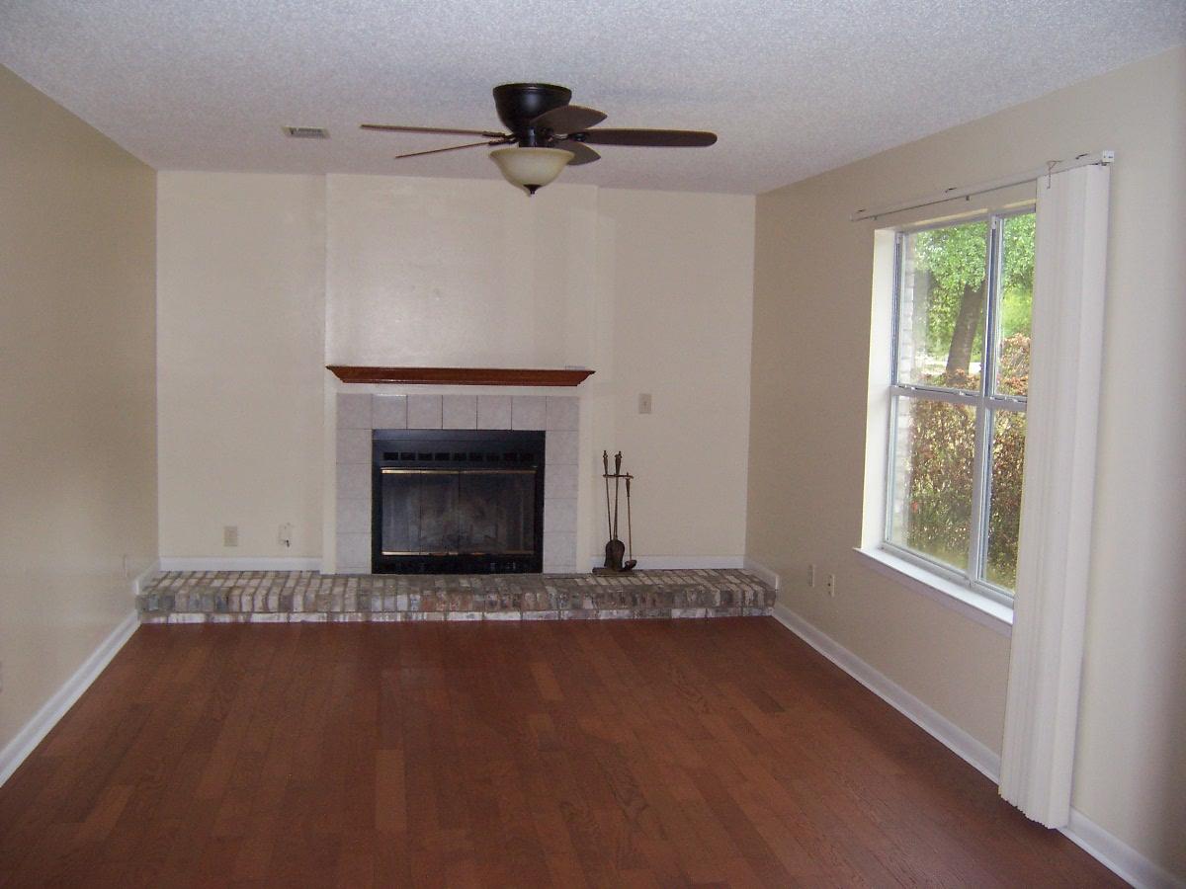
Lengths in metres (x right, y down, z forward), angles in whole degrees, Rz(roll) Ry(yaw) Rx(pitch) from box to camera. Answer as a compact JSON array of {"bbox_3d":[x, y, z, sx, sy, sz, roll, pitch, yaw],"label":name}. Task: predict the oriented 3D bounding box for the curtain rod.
[{"bbox_3d":[1.386,-0.965,4.343,0.050,0.043,1.960,0,6,-10],"label":"curtain rod"}]

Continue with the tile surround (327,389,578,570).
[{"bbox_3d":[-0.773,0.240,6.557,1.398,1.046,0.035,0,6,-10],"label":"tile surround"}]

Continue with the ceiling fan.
[{"bbox_3d":[-0.217,-1.060,3.993,1.267,0.356,1.267,0,6,-10],"label":"ceiling fan"}]

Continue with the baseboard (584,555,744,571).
[{"bbox_3d":[0.451,0.728,6.926,0.996,0.085,0.016,0,6,-10],"label":"baseboard"}]

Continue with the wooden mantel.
[{"bbox_3d":[-0.738,-0.384,6.440,1.520,0.086,0.139,0,6,-10],"label":"wooden mantel"}]

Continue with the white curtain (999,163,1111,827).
[{"bbox_3d":[1.486,0.183,3.658,0.085,2.092,0.307,0,6,-10],"label":"white curtain"}]

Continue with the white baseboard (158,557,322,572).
[{"bbox_3d":[-2.004,0.691,6.495,0.908,0.083,0.016,0,6,-10],"label":"white baseboard"}]

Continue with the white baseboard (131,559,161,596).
[{"bbox_3d":[-2.391,0.707,6.118,0.016,0.084,0.625,0,6,-10],"label":"white baseboard"}]

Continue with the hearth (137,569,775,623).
[{"bbox_3d":[-0.709,0.854,6.447,3.445,0.154,0.585,0,6,-10],"label":"hearth"}]

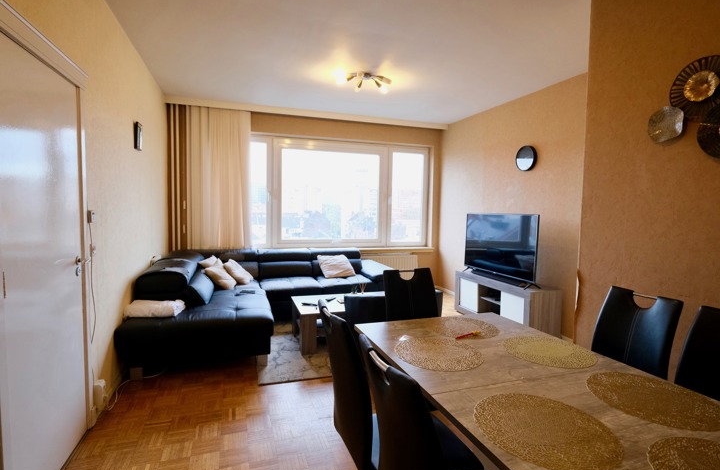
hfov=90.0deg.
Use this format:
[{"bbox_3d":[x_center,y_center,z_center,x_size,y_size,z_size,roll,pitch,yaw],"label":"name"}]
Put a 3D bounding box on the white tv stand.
[{"bbox_3d":[1.769,0.832,4.500,0.420,0.545,1.370,0,4,-18],"label":"white tv stand"}]

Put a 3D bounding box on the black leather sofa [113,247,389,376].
[{"bbox_3d":[-0.767,0.664,4.138,2.900,0.860,2.070,0,4,-18],"label":"black leather sofa"}]

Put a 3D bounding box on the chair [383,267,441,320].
[{"bbox_3d":[0.395,0.732,2.143,0.440,0.980,0.550,0,4,-18],"label":"chair"}]

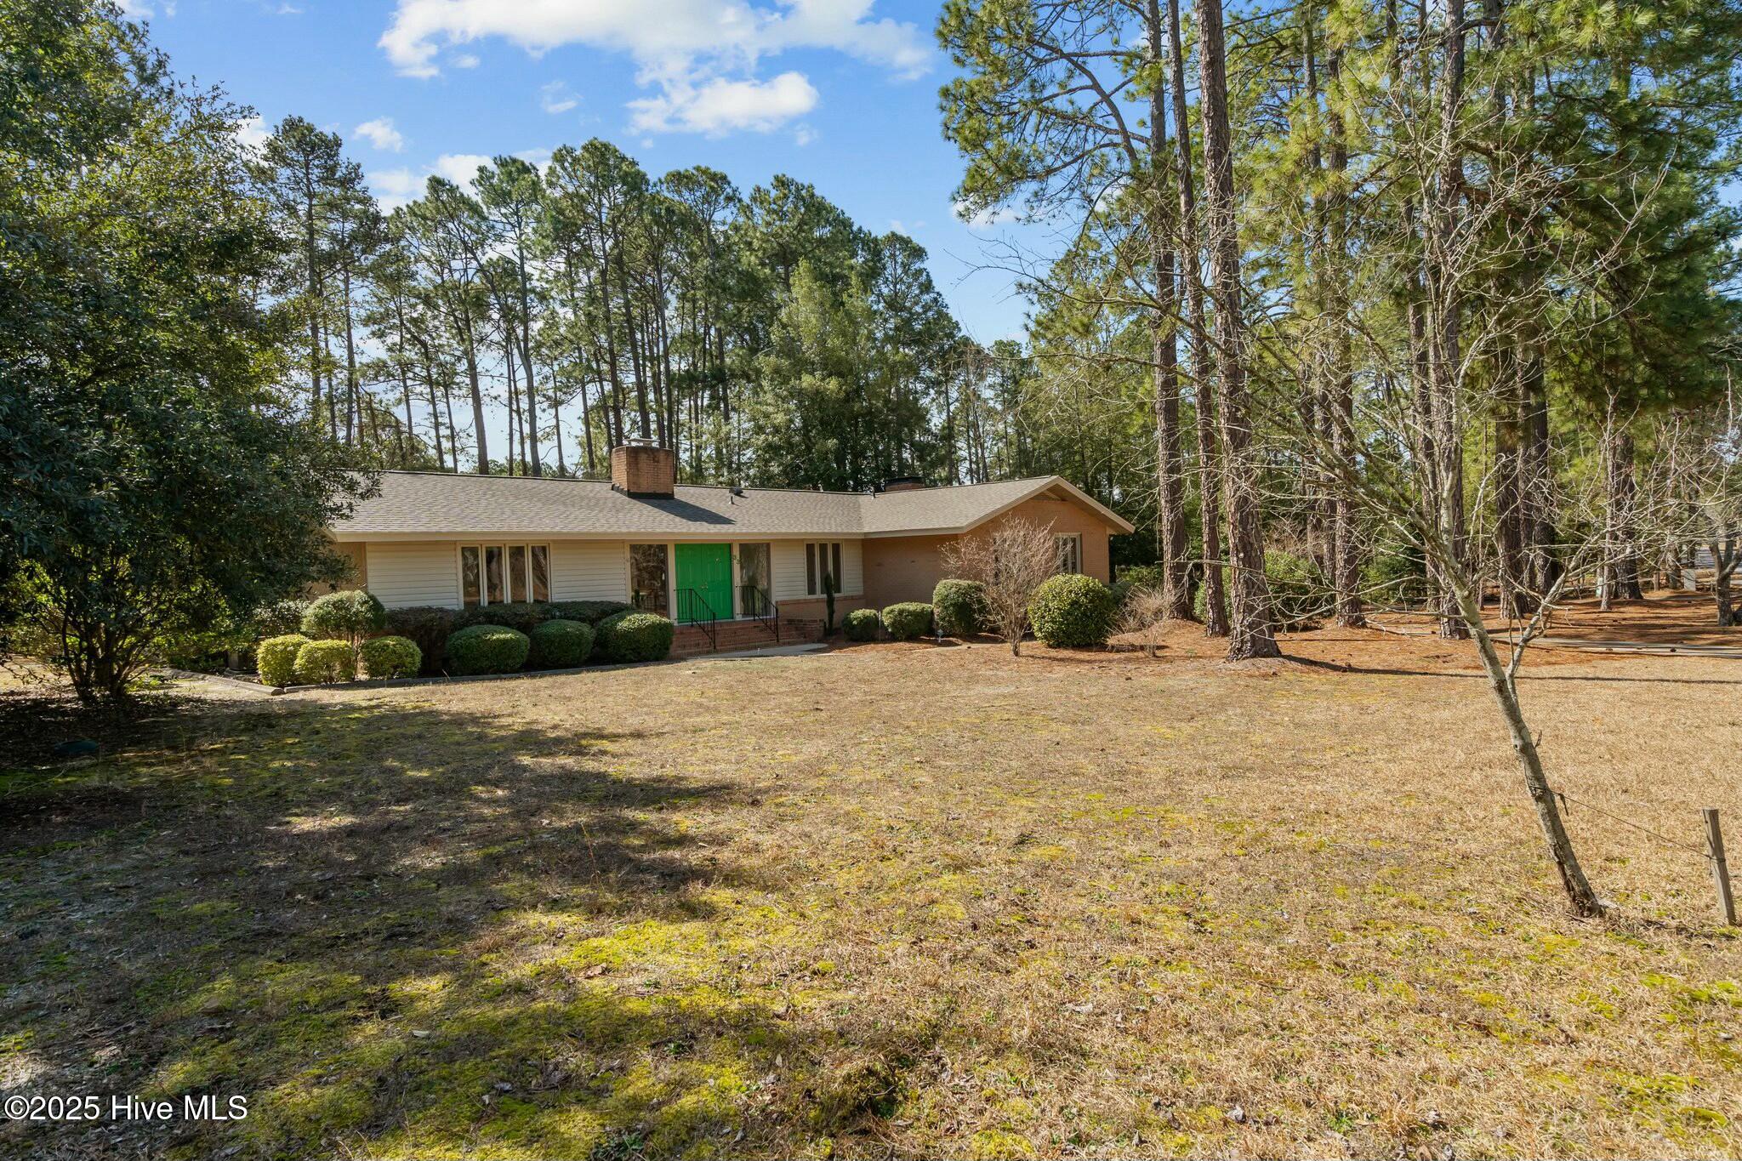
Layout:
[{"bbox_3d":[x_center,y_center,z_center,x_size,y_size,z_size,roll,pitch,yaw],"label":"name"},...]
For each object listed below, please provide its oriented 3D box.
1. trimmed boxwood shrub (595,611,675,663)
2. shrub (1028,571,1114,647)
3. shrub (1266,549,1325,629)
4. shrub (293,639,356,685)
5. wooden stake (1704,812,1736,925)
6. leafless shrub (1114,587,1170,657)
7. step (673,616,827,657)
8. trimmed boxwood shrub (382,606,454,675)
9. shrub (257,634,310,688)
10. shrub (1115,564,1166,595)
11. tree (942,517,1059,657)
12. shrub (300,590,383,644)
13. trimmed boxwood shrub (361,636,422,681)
[{"bbox_3d":[-5.366,1.300,19.866,1.420,1.160,1.650,0,2,44],"label":"trimmed boxwood shrub"},{"bbox_3d":[4.605,0.677,19.915,1.950,1.670,1.950,0,2,44],"label":"shrub"},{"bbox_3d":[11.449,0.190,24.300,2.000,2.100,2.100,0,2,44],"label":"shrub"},{"bbox_3d":[-9.914,1.482,15.800,0.980,0.860,0.950,-2,2,-32],"label":"shrub"},{"bbox_3d":[4.688,1.583,4.800,0.055,0.650,0.055,-10,-1,17],"label":"wooden stake"},{"bbox_3d":[5.626,0.872,18.000,1.250,1.480,1.200,-1,1,17],"label":"leafless shrub"},{"bbox_3d":[-3.644,1.466,22.301,1.800,0.640,4.750,0,2,44],"label":"step"},{"bbox_3d":[-8.830,1.164,17.178,1.050,1.260,1.400,0,2,44],"label":"trimmed boxwood shrub"},{"bbox_3d":[-10.777,1.476,16.000,0.900,1.000,0.900,-3,2,-34],"label":"shrub"},{"bbox_3d":[9.485,0.095,30.500,1.900,1.400,1.700,-1,1,17],"label":"shrub"},{"bbox_3d":[2.821,0.133,18.900,2.500,3.050,2.400,-1,1,8],"label":"tree"},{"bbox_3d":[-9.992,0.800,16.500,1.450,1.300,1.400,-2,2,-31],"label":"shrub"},{"bbox_3d":[-8.909,1.423,16.185,1.060,0.810,1.090,0,2,44],"label":"trimmed boxwood shrub"}]

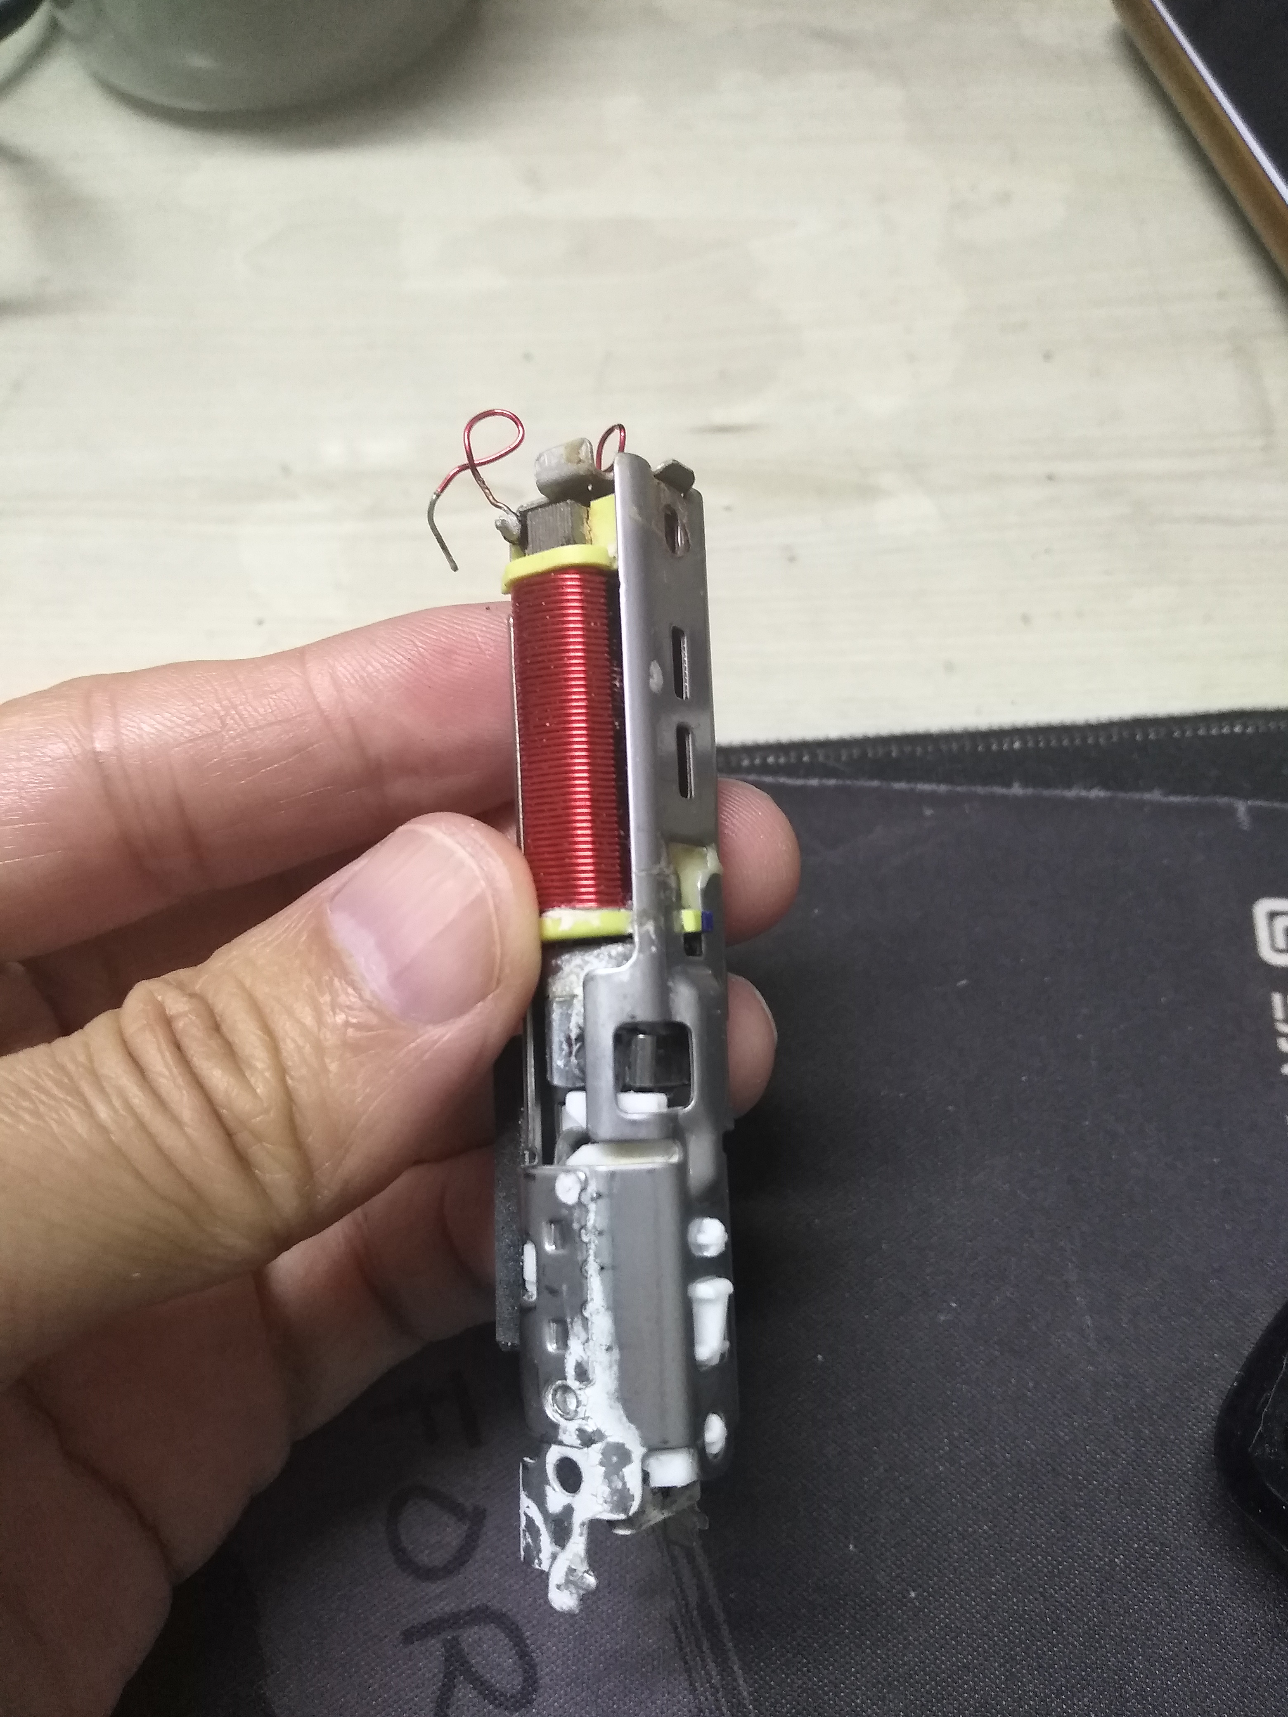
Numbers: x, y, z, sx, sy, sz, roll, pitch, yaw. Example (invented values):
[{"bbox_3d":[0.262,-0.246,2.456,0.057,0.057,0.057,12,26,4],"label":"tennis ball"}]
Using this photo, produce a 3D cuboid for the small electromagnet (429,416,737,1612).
[{"bbox_3d":[-0.004,0.011,0.108,0.018,0.015,0.091,-4,86,38],"label":"small electromagnet"}]

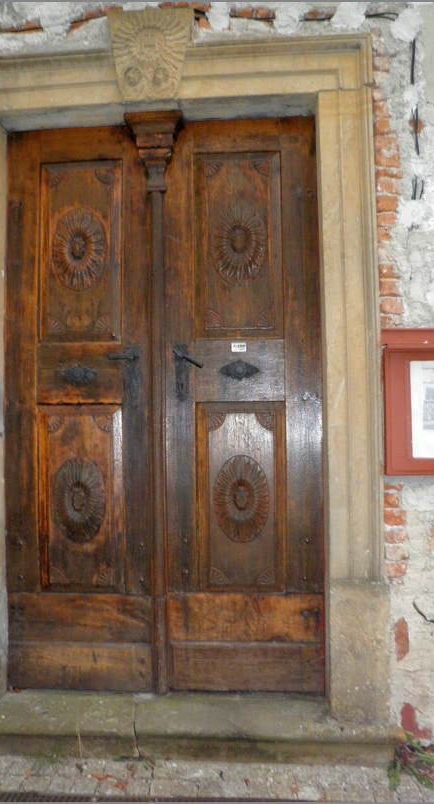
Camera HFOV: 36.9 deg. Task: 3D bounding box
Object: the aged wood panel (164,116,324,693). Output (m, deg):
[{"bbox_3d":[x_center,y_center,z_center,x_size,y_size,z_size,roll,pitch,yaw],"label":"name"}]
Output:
[{"bbox_3d":[0.114,0.001,2.933,0.696,2.575,0.078,-1,-2,5],"label":"aged wood panel"}]

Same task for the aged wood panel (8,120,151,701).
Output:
[{"bbox_3d":[-0.633,0.013,2.994,0.676,2.575,0.078,-1,-2,5],"label":"aged wood panel"}]

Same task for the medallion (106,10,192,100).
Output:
[{"bbox_3d":[-0.272,-1.463,2.826,0.367,0.370,0.166,-1,-2,5],"label":"medallion"}]

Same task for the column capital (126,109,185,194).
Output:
[{"bbox_3d":[-0.274,-1.120,2.953,0.258,0.338,0.136,-1,-2,5],"label":"column capital"}]

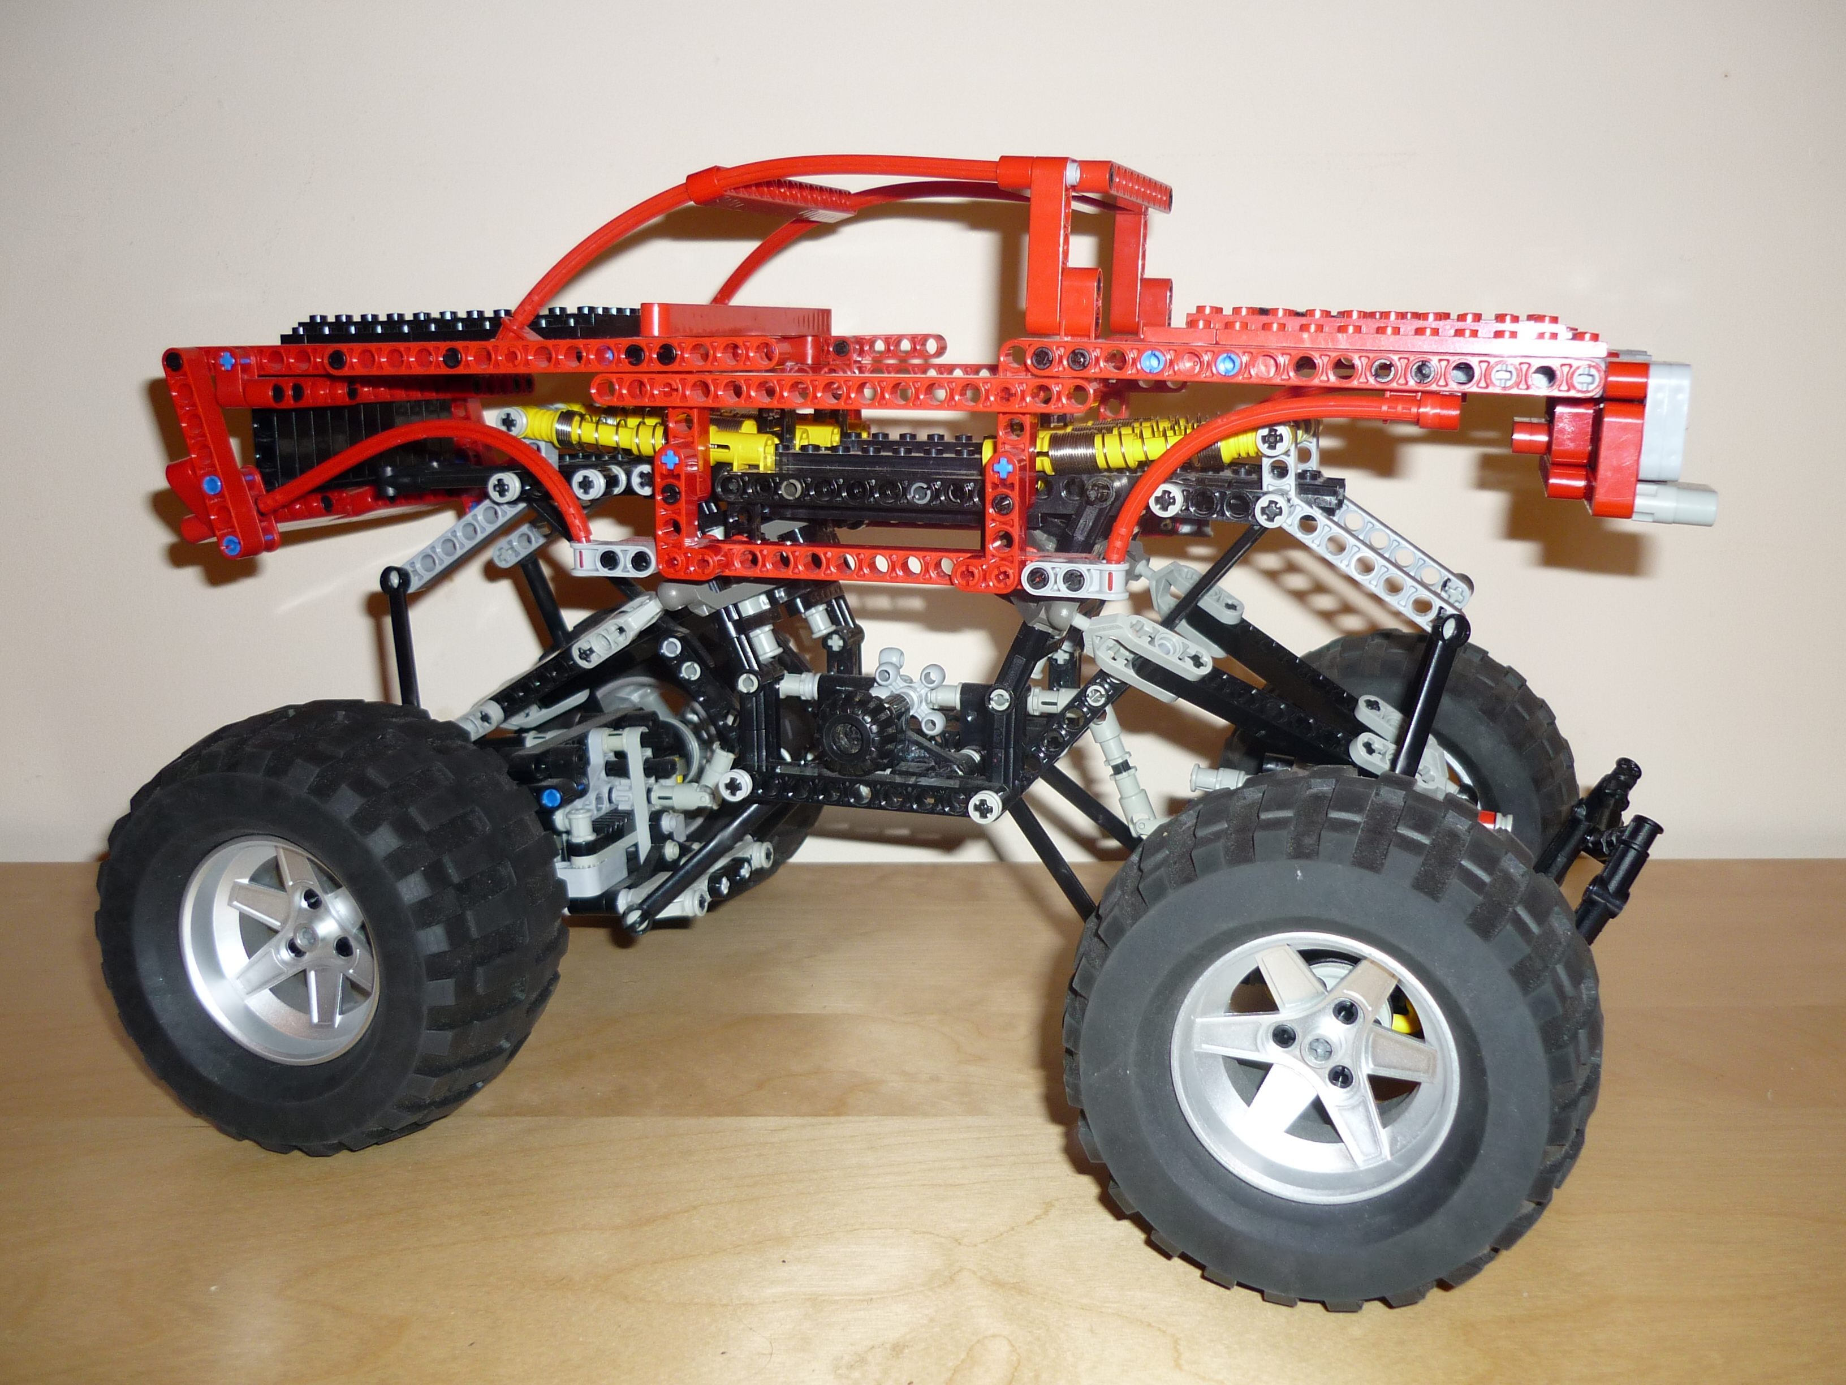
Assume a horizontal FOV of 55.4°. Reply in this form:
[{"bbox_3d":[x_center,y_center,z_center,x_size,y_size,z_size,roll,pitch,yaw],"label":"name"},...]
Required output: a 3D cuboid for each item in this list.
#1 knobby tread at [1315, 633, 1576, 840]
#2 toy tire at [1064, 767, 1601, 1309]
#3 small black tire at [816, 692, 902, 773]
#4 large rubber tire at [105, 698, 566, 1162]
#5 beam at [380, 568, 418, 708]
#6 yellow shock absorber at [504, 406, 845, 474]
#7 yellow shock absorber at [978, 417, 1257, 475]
[{"bbox_3d":[0.146,0.034,0.547,0.107,0.107,0.053,3,12,13],"label":"knobby tread"},{"bbox_3d":[0.084,0.070,0.366,0.107,0.107,0.053,4,12,19],"label":"toy tire"},{"bbox_3d":[-0.017,0.010,0.446,0.021,0.021,0.013,3,12,15],"label":"small black tire"},{"bbox_3d":[-0.143,0.056,0.430,0.107,0.107,0.053,4,12,20],"label":"large rubber tire"},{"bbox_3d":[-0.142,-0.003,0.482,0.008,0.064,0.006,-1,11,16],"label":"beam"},{"bbox_3d":[-0.072,-0.064,0.442,0.078,0.011,0.011,9,13,13],"label":"yellow shock absorber"},{"bbox_3d":[0.048,-0.057,0.410,0.070,0.011,0.011,-1,11,15],"label":"yellow shock absorber"}]

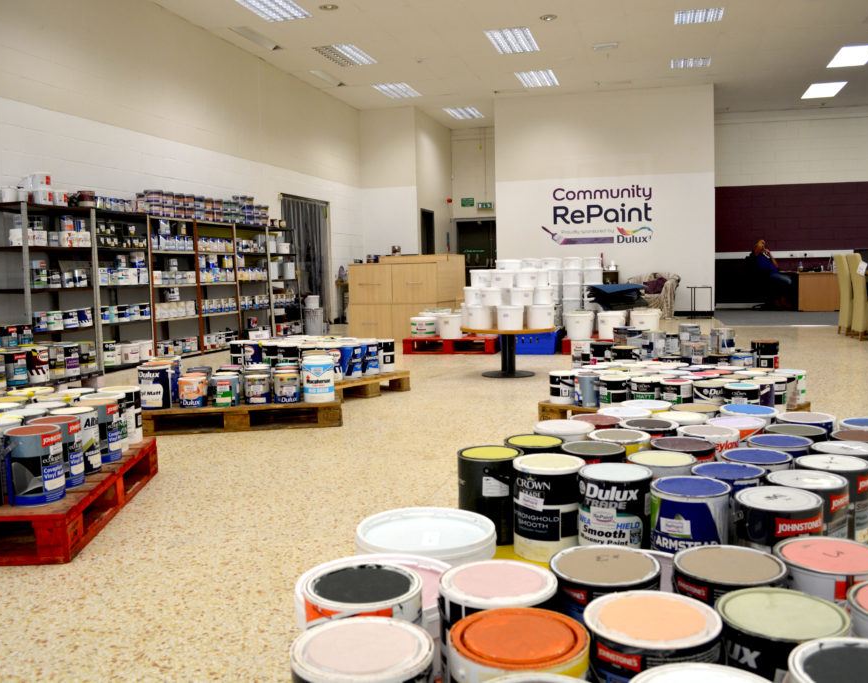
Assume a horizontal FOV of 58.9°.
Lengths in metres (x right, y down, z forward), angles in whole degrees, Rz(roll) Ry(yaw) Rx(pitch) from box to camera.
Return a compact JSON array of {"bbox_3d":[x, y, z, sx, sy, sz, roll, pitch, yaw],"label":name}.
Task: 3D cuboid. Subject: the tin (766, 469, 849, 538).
[{"bbox_3d":[0.903,0.444,1.867,0.179,0.220,0.179,0,5,0],"label":"tin"}]

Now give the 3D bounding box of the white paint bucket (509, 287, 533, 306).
[{"bbox_3d":[0.761,-0.382,6.620,0.200,0.160,0.200,0,5,7],"label":"white paint bucket"}]

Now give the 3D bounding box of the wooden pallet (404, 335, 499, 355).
[{"bbox_3d":[0.249,0.004,8.882,1.000,0.162,1.200,0,6,8],"label":"wooden pallet"}]

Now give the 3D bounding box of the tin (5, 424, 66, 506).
[{"bbox_3d":[-1.377,0.425,2.659,0.176,0.243,0.176,-1,6,0],"label":"tin"}]

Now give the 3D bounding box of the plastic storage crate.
[{"bbox_3d":[1.047,-0.023,8.379,0.630,0.290,0.420,0,6,10],"label":"plastic storage crate"}]

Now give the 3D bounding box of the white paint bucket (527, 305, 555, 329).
[{"bbox_3d":[0.930,-0.226,6.690,0.234,0.208,0.234,-1,5,0],"label":"white paint bucket"}]

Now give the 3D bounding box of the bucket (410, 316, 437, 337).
[{"bbox_3d":[-0.118,-0.161,8.830,0.295,0.230,0.295,-1,5,0],"label":"bucket"}]

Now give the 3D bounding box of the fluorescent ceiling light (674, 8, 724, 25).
[{"bbox_3d":[3.396,-4.195,9.840,0.600,0.080,0.600,1,6,16],"label":"fluorescent ceiling light"}]

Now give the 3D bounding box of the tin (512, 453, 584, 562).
[{"bbox_3d":[0.303,0.434,2.017,0.187,0.239,0.187,-1,6,0],"label":"tin"}]

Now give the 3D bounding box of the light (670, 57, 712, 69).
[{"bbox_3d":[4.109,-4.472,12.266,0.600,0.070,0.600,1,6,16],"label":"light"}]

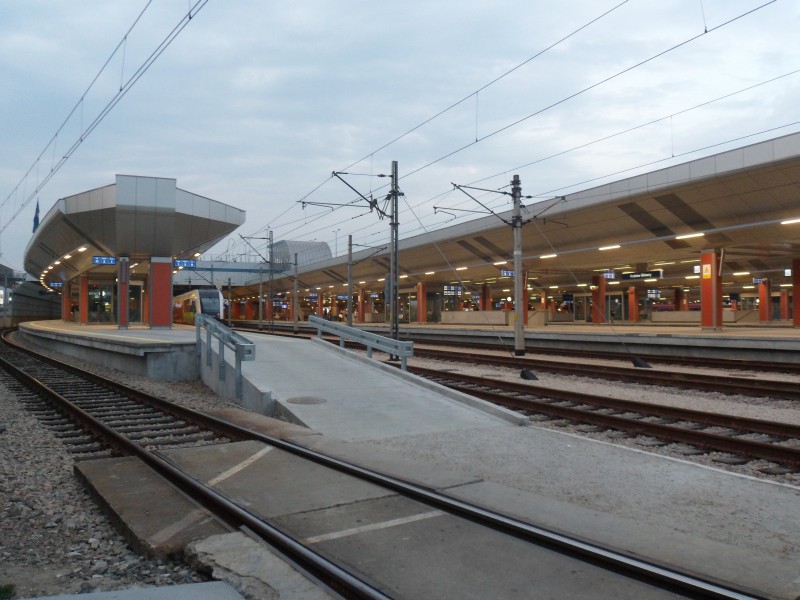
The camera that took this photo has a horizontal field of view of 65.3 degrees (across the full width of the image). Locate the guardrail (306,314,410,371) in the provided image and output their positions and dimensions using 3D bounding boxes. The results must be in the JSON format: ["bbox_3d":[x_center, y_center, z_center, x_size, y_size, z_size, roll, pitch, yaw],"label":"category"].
[{"bbox_3d":[-1.187,1.040,15.545,0.326,0.765,5.763,1,4,-27],"label":"guardrail"}]

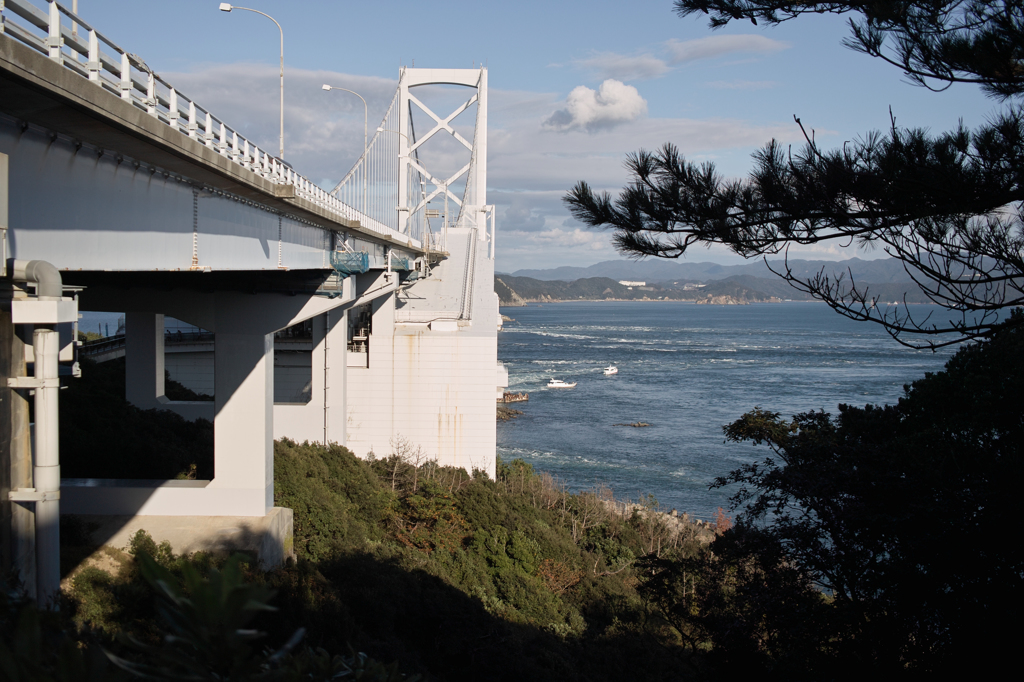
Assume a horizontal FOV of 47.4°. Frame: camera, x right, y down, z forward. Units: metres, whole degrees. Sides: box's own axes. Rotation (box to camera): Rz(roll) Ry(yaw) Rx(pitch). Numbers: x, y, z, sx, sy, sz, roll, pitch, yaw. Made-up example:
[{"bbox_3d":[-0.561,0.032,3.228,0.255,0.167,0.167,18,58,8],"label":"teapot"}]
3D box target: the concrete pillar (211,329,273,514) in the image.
[{"bbox_3d":[-18.050,5.430,78.500,3.380,12.100,3.200,1,2,-2],"label":"concrete pillar"}]

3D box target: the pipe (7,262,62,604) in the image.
[{"bbox_3d":[-6.900,1.360,16.900,0.780,5.050,0.380,0,2,-3],"label":"pipe"}]

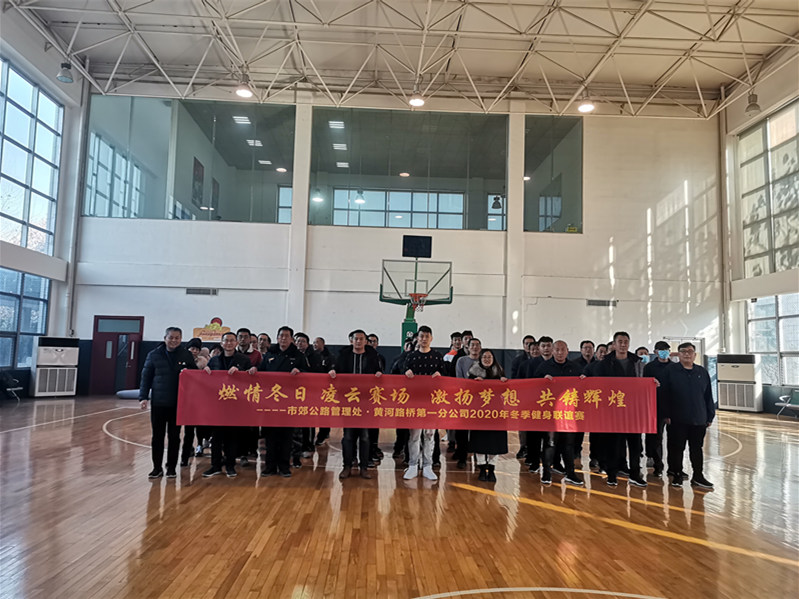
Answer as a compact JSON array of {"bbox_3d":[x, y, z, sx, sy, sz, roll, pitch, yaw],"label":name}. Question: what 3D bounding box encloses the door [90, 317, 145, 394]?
[{"bbox_3d":[-9.189,1.832,19.522,1.603,2.576,0.160,2,-5,-3],"label":"door"}]

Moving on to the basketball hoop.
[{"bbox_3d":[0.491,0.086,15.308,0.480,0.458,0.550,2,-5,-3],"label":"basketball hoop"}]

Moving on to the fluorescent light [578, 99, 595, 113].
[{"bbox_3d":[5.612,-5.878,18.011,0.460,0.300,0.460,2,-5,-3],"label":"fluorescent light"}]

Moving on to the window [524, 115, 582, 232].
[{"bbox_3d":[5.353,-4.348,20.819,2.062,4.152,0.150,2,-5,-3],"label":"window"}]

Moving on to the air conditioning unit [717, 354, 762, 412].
[{"bbox_3d":[10.885,2.673,19.175,0.530,1.786,1.107,6,-7,-38],"label":"air conditioning unit"}]

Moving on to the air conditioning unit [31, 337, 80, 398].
[{"bbox_3d":[-10.506,2.080,18.307,0.530,1.786,1.107,-4,-8,44],"label":"air conditioning unit"}]

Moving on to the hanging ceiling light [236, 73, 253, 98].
[{"bbox_3d":[-4.519,-6.281,17.576,0.460,0.530,0.460,2,-5,-3],"label":"hanging ceiling light"}]

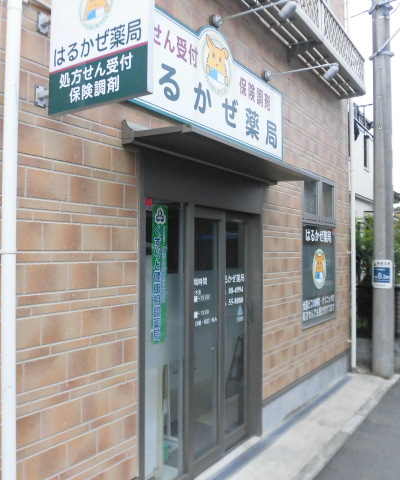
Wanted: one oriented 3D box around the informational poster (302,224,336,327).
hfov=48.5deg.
[{"bbox_3d":[1.435,0.394,5.250,0.020,1.100,1.060,-1,-2,35],"label":"informational poster"}]

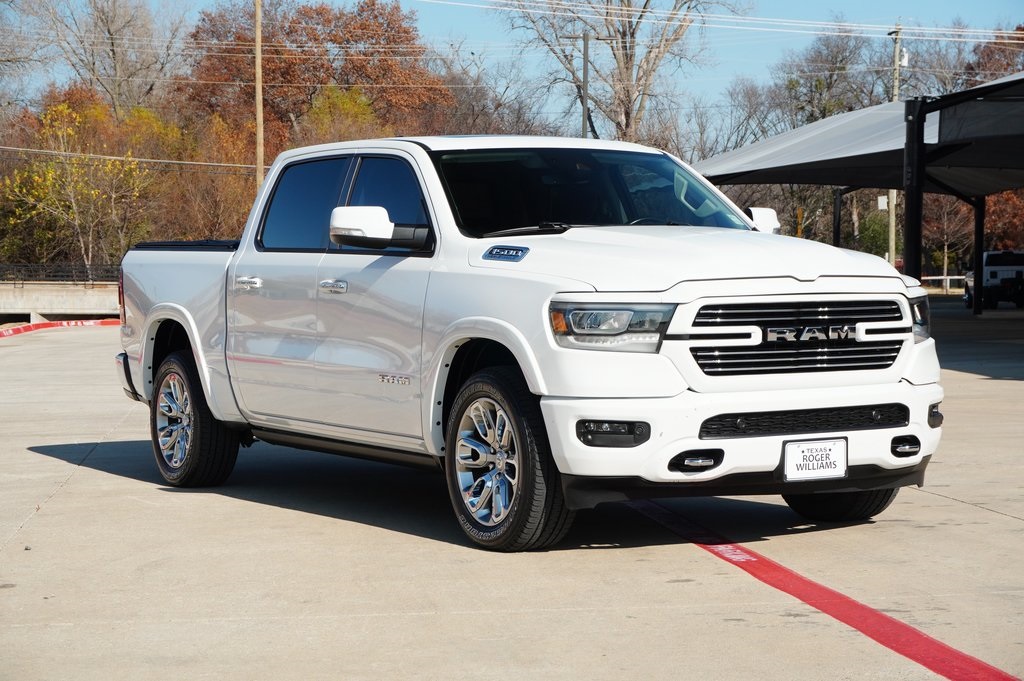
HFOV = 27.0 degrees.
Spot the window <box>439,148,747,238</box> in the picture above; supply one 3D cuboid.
[{"bbox_3d":[0.386,-0.711,10.180,1.560,0.130,0.780,-2,39,-30],"label":"window"}]

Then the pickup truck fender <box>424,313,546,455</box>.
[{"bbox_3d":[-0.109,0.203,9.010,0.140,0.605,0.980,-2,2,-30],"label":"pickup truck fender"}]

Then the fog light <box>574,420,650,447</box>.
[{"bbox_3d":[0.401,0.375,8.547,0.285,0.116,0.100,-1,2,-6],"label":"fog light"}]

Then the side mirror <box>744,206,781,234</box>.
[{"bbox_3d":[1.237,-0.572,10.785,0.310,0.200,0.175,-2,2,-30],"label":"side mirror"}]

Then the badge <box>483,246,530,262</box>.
[{"bbox_3d":[-0.032,-0.371,9.154,0.018,0.073,0.335,28,-11,-32],"label":"badge"}]

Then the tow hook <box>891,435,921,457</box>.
[{"bbox_3d":[1.656,0.445,8.980,0.195,0.092,0.080,-2,2,-41],"label":"tow hook"}]

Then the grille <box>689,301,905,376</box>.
[{"bbox_3d":[1.209,-0.013,8.797,1.120,0.305,0.140,-2,2,-30],"label":"grille"}]

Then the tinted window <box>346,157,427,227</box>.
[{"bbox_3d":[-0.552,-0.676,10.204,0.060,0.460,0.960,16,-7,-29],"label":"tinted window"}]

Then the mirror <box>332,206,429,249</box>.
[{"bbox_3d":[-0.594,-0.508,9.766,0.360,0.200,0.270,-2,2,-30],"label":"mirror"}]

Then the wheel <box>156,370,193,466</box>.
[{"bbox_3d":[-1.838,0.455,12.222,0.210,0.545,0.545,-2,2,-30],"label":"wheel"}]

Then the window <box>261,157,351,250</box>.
[{"bbox_3d":[-1.068,-0.684,10.861,0.045,0.475,0.830,19,-8,-29],"label":"window"}]

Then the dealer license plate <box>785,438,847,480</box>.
[{"bbox_3d":[1.235,0.484,8.639,0.312,0.160,0.015,-2,3,-30],"label":"dealer license plate"}]

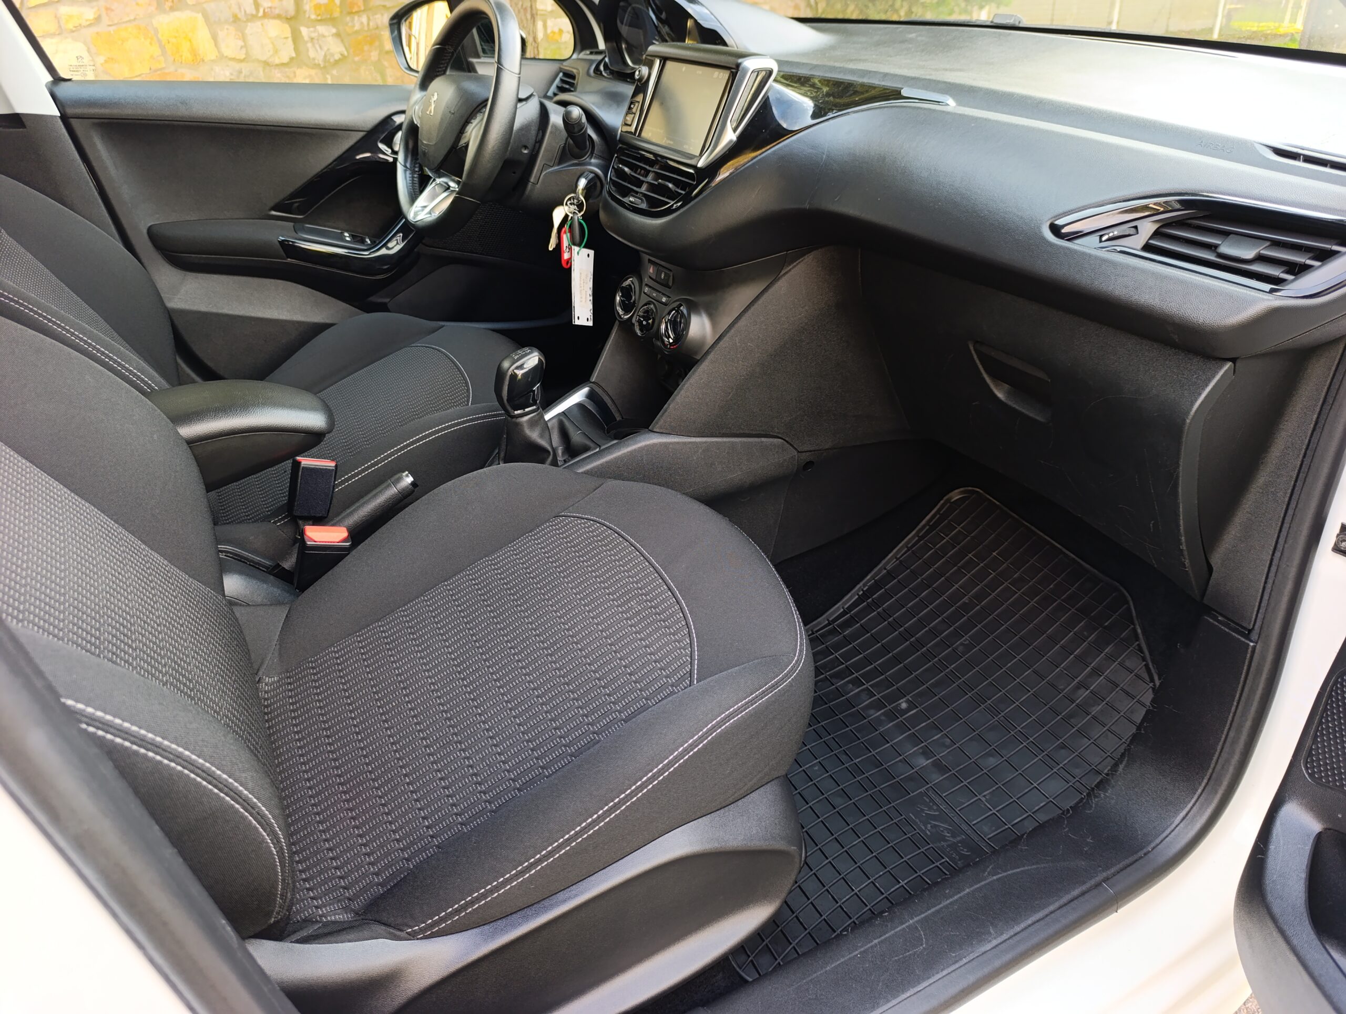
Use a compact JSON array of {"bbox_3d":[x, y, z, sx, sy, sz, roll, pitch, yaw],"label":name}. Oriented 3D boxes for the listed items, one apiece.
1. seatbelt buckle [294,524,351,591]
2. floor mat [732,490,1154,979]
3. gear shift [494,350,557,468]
[{"bbox_3d":[-0.370,0.064,0.950,0.049,0.075,0.027,-1,30,-33],"label":"seatbelt buckle"},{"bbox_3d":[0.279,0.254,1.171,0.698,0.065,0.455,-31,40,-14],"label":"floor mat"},{"bbox_3d":[-0.184,-0.119,1.123,0.072,0.150,0.062,-12,33,-27],"label":"gear shift"}]

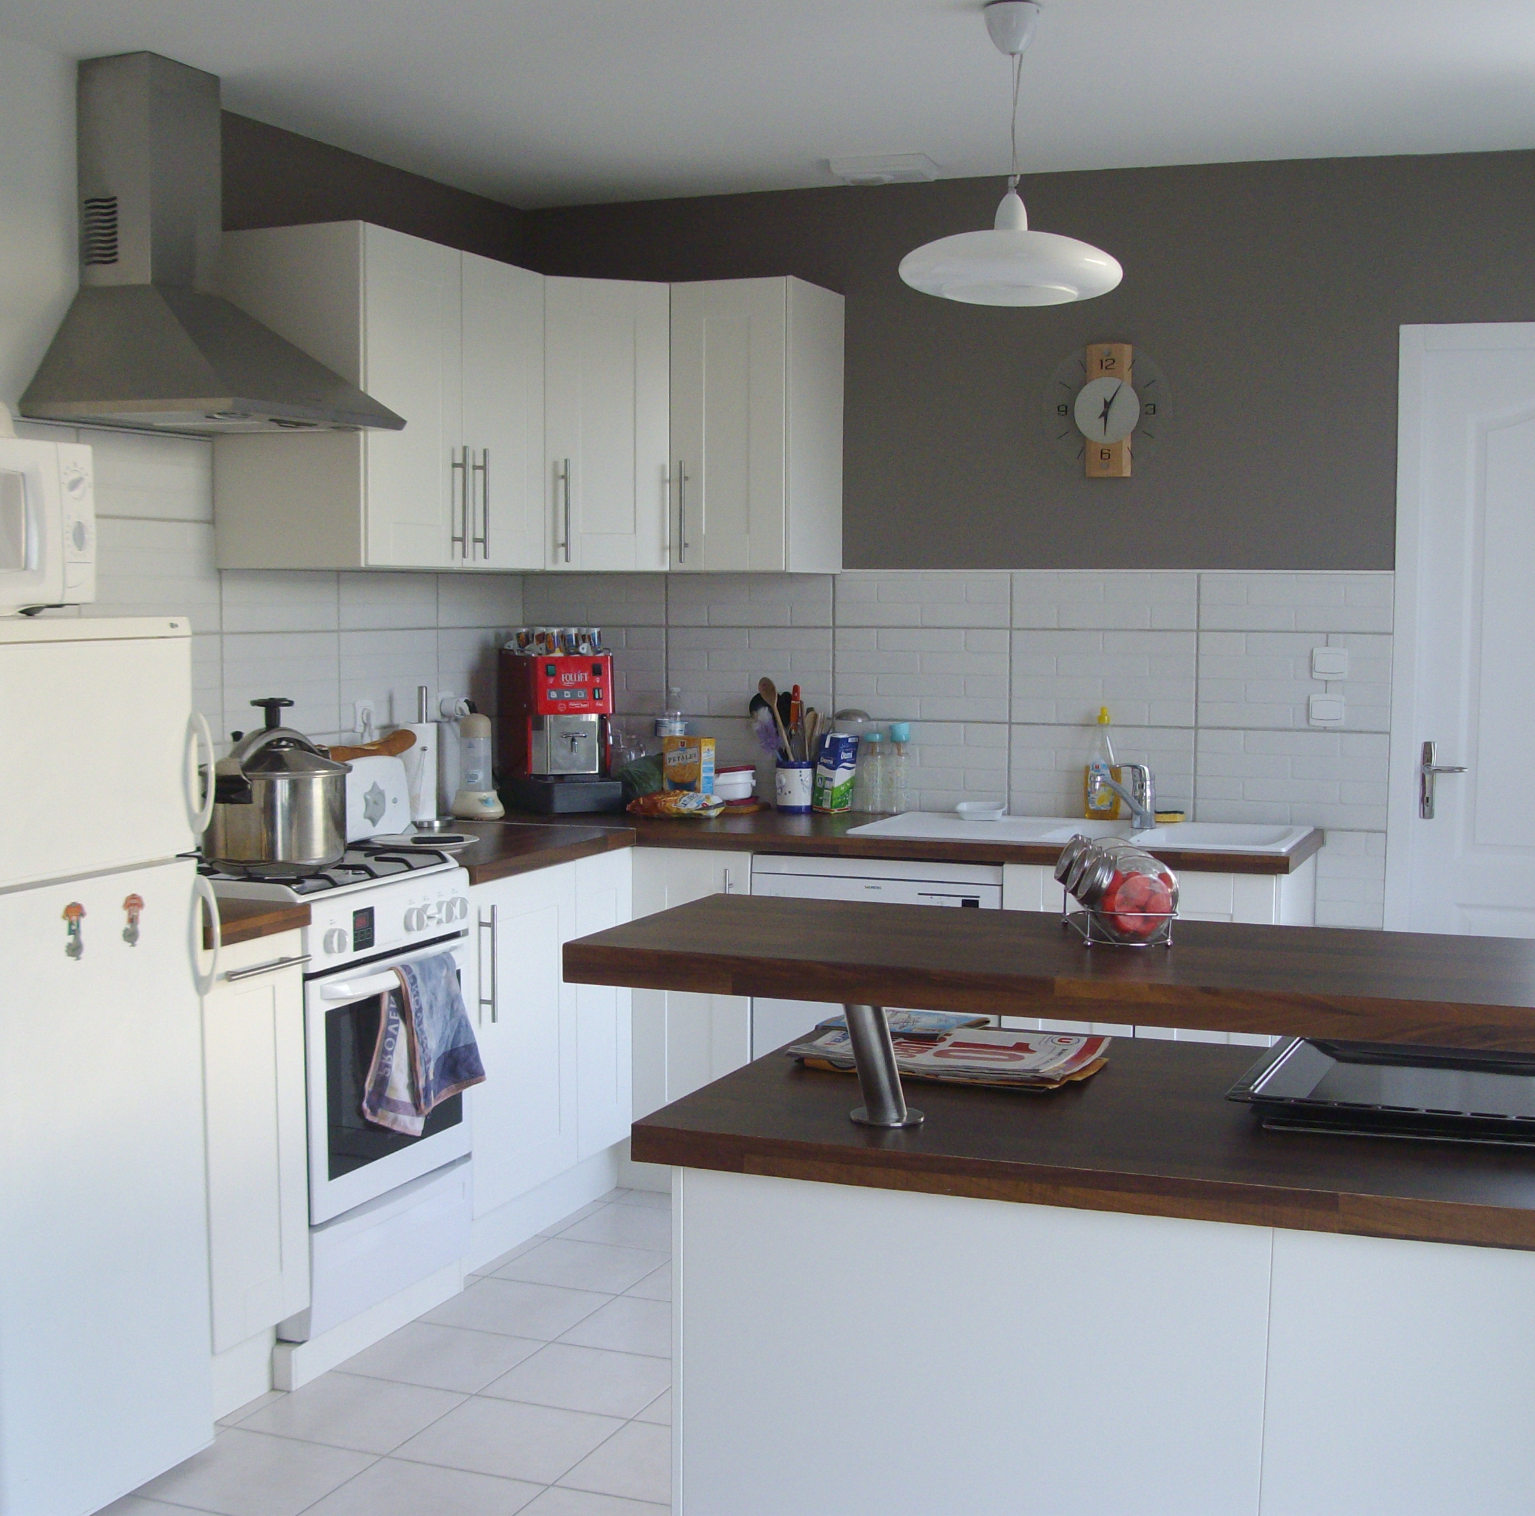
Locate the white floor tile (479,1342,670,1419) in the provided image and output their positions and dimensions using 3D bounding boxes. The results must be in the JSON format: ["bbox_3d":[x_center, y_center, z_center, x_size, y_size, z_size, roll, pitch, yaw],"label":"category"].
[{"bbox_3d":[-0.327,1.141,3.842,0.299,0.010,0.299,2,4,21],"label":"white floor tile"}]

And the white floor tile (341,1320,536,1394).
[{"bbox_3d":[-0.611,1.131,3.956,0.299,0.010,0.299,2,4,21],"label":"white floor tile"}]

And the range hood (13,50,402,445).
[{"bbox_3d":[-1.042,-0.978,4.003,0.482,0.706,0.596,2,4,21],"label":"range hood"}]

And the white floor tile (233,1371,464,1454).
[{"bbox_3d":[-0.719,1.148,3.677,0.299,0.010,0.299,2,4,21],"label":"white floor tile"}]

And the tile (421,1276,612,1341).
[{"bbox_3d":[-0.502,1.114,4.235,0.299,0.010,0.299,2,4,21],"label":"tile"}]

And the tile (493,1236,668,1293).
[{"bbox_3d":[-0.393,1.095,4.514,0.299,0.010,0.299,2,4,21],"label":"tile"}]

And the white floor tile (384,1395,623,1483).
[{"bbox_3d":[-0.436,1.159,3.563,0.299,0.010,0.299,2,4,21],"label":"white floor tile"}]

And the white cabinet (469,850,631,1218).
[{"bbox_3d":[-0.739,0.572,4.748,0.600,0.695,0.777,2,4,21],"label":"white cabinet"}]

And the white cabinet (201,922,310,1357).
[{"bbox_3d":[-1.148,0.642,3.693,0.600,0.695,0.307,2,4,21],"label":"white cabinet"}]

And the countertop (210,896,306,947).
[{"bbox_3d":[-1.144,0.280,3.662,0.630,0.038,0.307,2,4,21],"label":"countertop"}]

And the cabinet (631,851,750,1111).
[{"bbox_3d":[-0.072,0.542,5.210,0.304,0.695,0.600,2,4,21],"label":"cabinet"}]

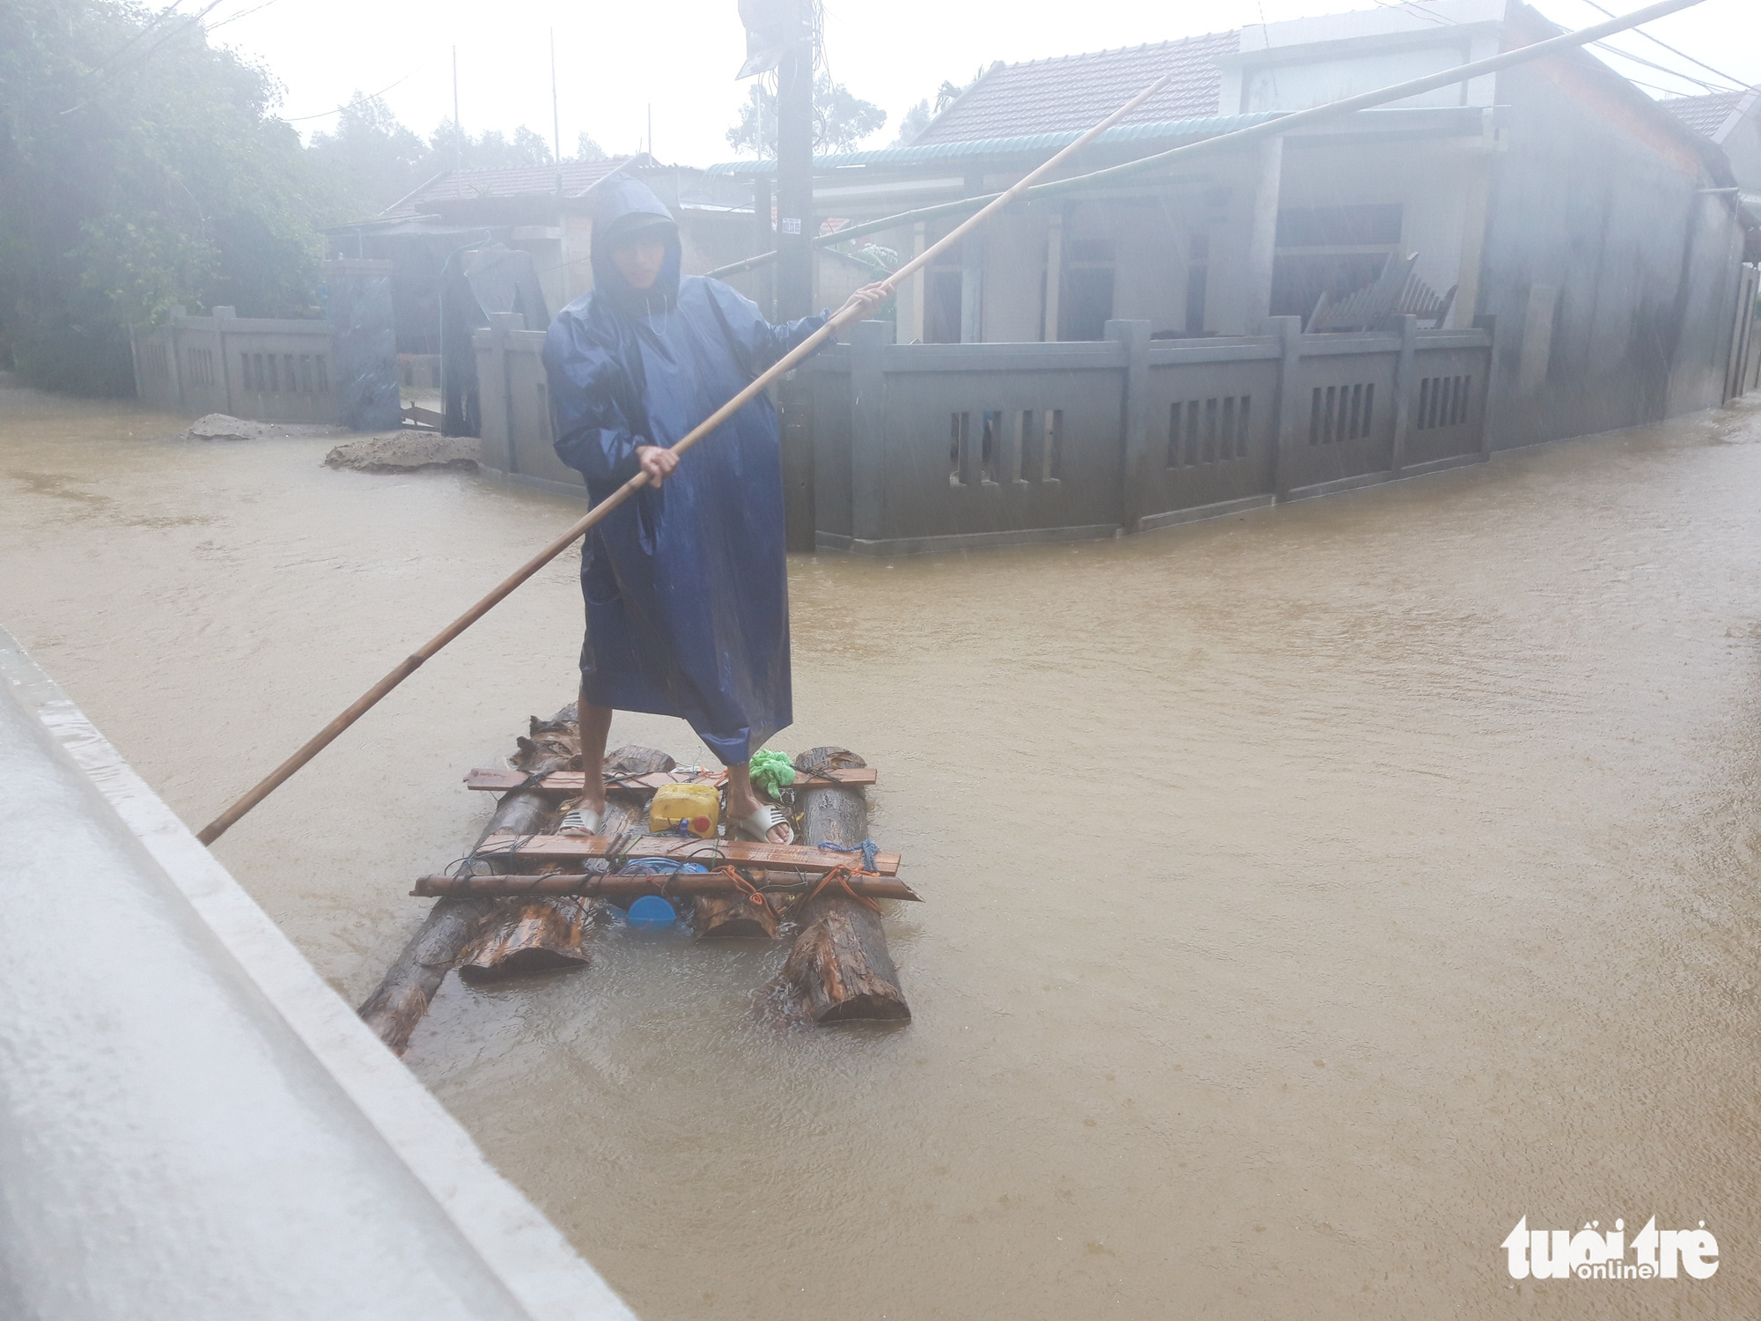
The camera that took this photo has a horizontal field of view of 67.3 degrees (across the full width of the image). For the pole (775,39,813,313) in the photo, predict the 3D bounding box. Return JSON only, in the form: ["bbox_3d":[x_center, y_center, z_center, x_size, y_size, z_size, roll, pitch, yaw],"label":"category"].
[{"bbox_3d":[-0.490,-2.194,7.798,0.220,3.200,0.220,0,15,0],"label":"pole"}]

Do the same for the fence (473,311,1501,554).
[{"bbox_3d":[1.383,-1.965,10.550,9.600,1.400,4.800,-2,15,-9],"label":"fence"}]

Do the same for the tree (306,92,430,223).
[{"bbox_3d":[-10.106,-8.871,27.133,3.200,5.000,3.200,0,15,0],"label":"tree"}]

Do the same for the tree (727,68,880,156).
[{"bbox_3d":[-1.577,-9.951,28.393,3.700,5.000,3.500,0,15,0],"label":"tree"}]

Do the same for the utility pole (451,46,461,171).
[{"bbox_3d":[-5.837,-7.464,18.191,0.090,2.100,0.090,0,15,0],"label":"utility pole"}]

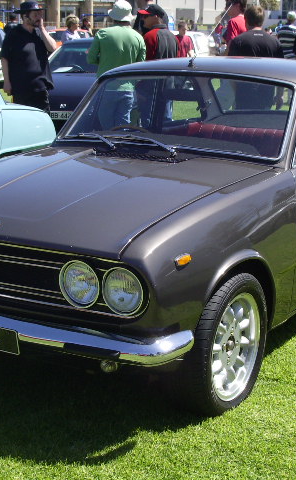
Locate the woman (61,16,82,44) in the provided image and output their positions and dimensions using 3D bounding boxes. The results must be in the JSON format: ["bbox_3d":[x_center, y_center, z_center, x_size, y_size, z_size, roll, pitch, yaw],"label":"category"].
[{"bbox_3d":[-1.237,-2.795,14.982,0.300,1.640,0.460,6,14,20],"label":"woman"}]

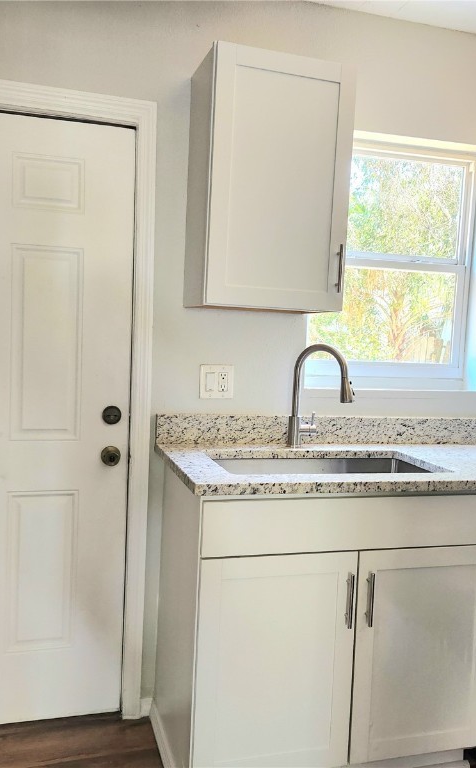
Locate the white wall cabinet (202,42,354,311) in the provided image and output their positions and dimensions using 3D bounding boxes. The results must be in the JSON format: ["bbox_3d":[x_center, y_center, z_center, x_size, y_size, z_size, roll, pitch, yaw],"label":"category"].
[{"bbox_3d":[0.094,-0.626,2.217,0.452,0.764,0.325,1,4,-16],"label":"white wall cabinet"}]

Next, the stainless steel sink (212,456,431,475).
[{"bbox_3d":[0.266,0.374,2.171,0.730,0.210,0.420,1,4,-16],"label":"stainless steel sink"}]

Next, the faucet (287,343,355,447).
[{"bbox_3d":[0.303,0.047,2.357,0.260,0.370,0.095,6,5,41],"label":"faucet"}]

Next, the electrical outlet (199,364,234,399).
[{"bbox_3d":[-0.072,-0.007,2.386,0.119,0.117,0.011,1,4,-16],"label":"electrical outlet"}]

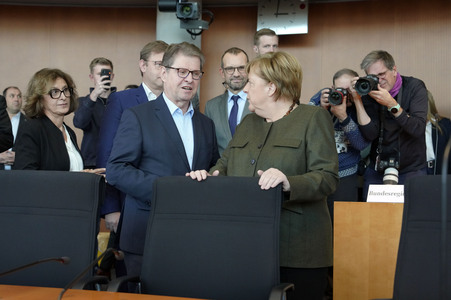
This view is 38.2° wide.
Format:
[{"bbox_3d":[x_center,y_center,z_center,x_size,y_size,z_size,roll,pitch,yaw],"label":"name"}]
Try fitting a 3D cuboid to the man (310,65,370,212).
[{"bbox_3d":[0.745,0.340,4.268,0.520,1.740,0.460,1,3,20],"label":"man"}]

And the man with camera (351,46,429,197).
[{"bbox_3d":[0.980,0.320,3.917,0.520,1.810,0.480,1,3,22],"label":"man with camera"}]

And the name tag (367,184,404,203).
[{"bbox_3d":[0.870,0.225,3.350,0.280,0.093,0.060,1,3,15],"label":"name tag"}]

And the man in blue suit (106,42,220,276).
[{"bbox_3d":[-0.280,0.380,2.969,0.560,1.770,0.380,-1,3,-30],"label":"man in blue suit"}]

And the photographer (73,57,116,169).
[{"bbox_3d":[-0.910,0.269,4.766,0.520,1.840,0.420,-1,3,-15],"label":"photographer"}]

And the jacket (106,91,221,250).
[{"bbox_3d":[-0.280,0.135,2.958,0.550,0.750,0.350,-1,3,-30],"label":"jacket"}]

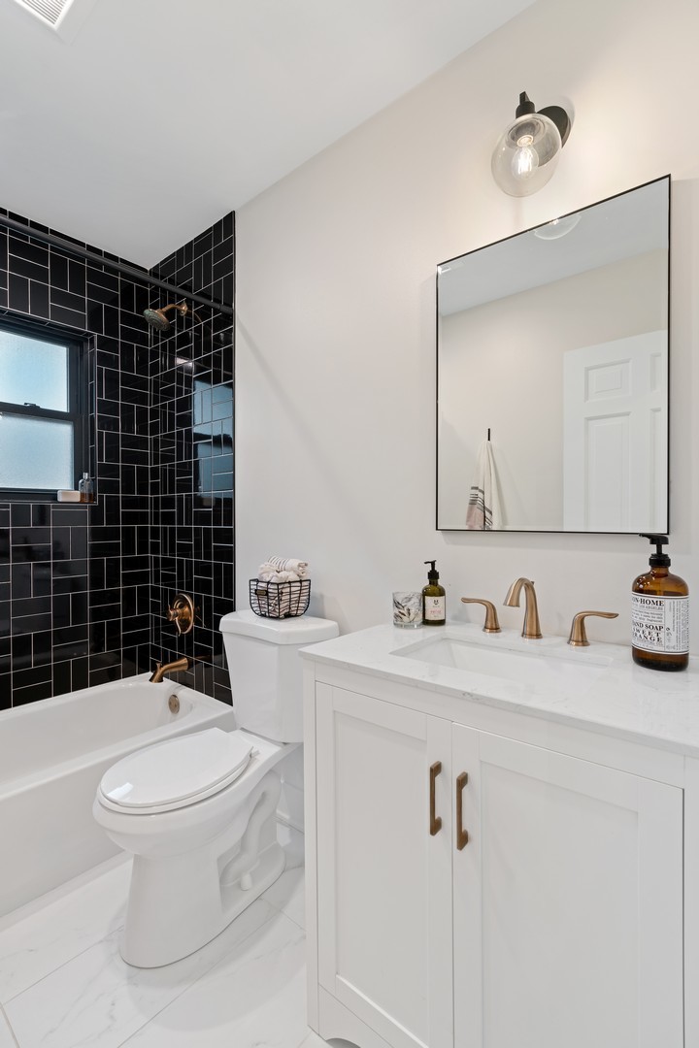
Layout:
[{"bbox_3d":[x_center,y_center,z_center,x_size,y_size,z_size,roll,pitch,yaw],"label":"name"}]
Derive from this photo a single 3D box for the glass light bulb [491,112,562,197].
[{"bbox_3d":[0.412,-0.859,1.089,0.153,0.152,0.153,0,1,40],"label":"glass light bulb"}]

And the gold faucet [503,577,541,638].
[{"bbox_3d":[0.410,0.202,1.097,0.049,0.152,0.180,0,0,40],"label":"gold faucet"}]

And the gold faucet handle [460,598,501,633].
[{"bbox_3d":[0.347,0.240,1.236,0.115,0.077,0.048,0,1,40],"label":"gold faucet handle"}]

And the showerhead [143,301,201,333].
[{"bbox_3d":[-0.848,-0.969,2.134,0.116,0.160,0.200,0,0,40],"label":"showerhead"}]

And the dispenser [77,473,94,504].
[{"bbox_3d":[-1.273,-0.176,2.254,0.062,0.152,0.062,0,1,40],"label":"dispenser"}]

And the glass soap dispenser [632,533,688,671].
[{"bbox_3d":[0.610,0.149,0.915,0.095,0.257,0.093,0,0,-1],"label":"glass soap dispenser"}]

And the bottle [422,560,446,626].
[{"bbox_3d":[0.236,0.189,1.300,0.064,0.177,0.066,0,0,15],"label":"bottle"}]

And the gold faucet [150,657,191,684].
[{"bbox_3d":[-0.829,0.677,2.160,0.063,0.094,0.176,0,1,40],"label":"gold faucet"}]

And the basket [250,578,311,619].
[{"bbox_3d":[-0.244,0.259,1.650,0.150,0.124,0.152,0,0,40],"label":"basket"}]

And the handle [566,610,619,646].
[{"bbox_3d":[0.551,0.238,1.058,0.106,0.078,0.048,0,0,45],"label":"handle"}]

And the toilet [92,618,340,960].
[{"bbox_3d":[-0.403,0.734,1.447,0.440,0.790,0.705,0,1,40],"label":"toilet"}]

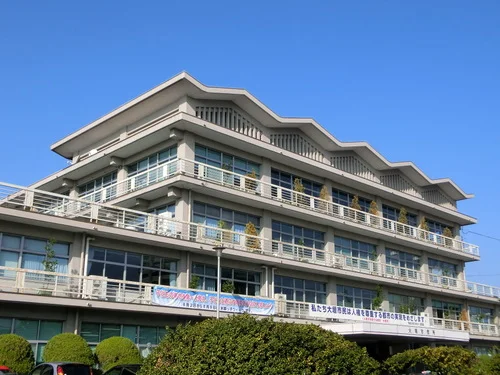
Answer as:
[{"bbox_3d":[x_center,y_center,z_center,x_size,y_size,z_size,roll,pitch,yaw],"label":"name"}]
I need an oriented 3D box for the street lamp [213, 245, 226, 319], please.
[{"bbox_3d":[-1.013,4.377,17.978,0.410,5.156,0.410,16,-23,-41],"label":"street lamp"}]

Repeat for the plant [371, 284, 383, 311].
[{"bbox_3d":[9.550,8.801,43.065,0.850,3.051,0.850,16,-23,-41],"label":"plant"}]

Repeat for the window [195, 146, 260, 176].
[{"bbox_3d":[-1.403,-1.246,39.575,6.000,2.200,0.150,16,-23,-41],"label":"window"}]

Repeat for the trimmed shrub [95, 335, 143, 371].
[{"bbox_3d":[-5.485,7.408,23.776,2.050,2.476,2.050,16,-23,-41],"label":"trimmed shrub"}]

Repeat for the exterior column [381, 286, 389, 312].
[{"bbox_3d":[10.239,9.368,45.142,0.841,3.198,0.750,16,-23,-41],"label":"exterior column"}]

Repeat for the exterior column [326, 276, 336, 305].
[{"bbox_3d":[5.525,8.015,40.884,0.841,3.198,0.750,16,-23,-41],"label":"exterior column"}]

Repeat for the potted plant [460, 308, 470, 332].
[{"bbox_3d":[20.884,13.031,56.134,0.950,2.300,0.950,16,-23,-41],"label":"potted plant"}]

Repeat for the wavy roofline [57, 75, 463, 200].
[{"bbox_3d":[3.231,-1.099,51.178,35.916,1.400,16.974,16,-23,-41],"label":"wavy roofline"}]

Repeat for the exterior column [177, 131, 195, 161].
[{"bbox_3d":[-4.159,-1.752,37.394,0.850,3.550,0.850,16,-23,-41],"label":"exterior column"}]

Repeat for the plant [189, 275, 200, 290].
[{"bbox_3d":[-3.047,5.731,31.524,0.630,1.913,0.630,16,-23,-41],"label":"plant"}]

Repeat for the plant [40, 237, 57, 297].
[{"bbox_3d":[-9.955,3.966,28.560,0.850,2.850,0.800,16,-23,-41],"label":"plant"}]

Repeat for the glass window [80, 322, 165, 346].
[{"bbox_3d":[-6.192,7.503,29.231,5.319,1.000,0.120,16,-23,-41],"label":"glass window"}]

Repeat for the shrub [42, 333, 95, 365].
[{"bbox_3d":[-7.335,7.037,23.176,2.050,2.300,2.050,16,-23,-41],"label":"shrub"}]

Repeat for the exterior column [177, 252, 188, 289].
[{"bbox_3d":[-4.018,5.276,32.263,0.816,3.198,0.750,16,-23,-41],"label":"exterior column"}]

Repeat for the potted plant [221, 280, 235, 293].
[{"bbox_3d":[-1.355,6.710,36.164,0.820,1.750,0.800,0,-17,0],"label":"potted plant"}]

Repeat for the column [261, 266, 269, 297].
[{"bbox_3d":[0.782,7.183,39.565,0.950,3.450,0.840,16,-23,-41],"label":"column"}]

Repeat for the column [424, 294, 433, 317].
[{"bbox_3d":[16.138,11.550,53.300,0.970,3.450,0.840,16,-23,-41],"label":"column"}]

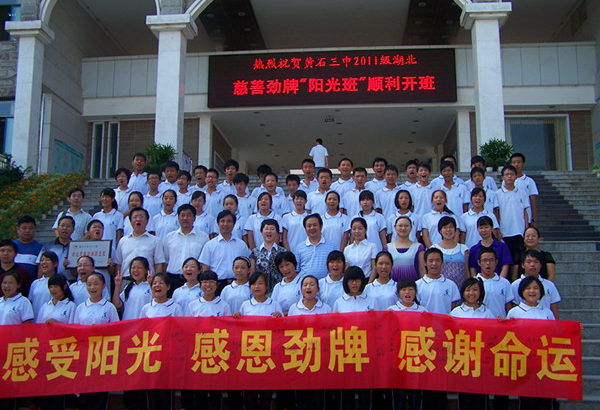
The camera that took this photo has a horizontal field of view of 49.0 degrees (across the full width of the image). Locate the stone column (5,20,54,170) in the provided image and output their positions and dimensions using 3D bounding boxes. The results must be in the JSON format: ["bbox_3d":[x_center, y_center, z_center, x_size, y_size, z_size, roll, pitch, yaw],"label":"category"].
[{"bbox_3d":[-9.132,-3.351,21.973,1.200,5.390,0.970,-1,-8,5],"label":"stone column"}]

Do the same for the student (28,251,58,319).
[{"bbox_3d":[-2.551,1.244,6.539,0.440,1.576,0.280,-1,-9,6],"label":"student"}]

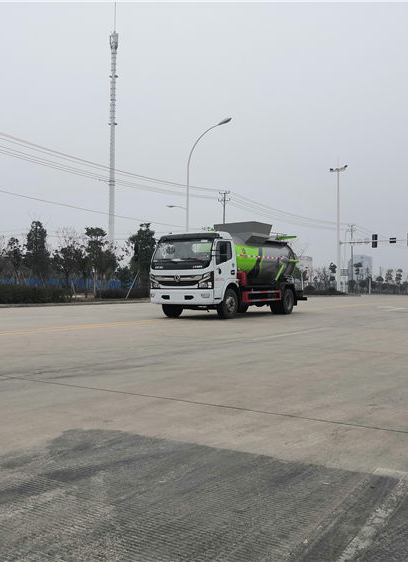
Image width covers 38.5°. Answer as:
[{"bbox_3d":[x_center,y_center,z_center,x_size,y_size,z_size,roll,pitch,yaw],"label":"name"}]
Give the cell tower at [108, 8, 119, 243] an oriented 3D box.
[{"bbox_3d":[-14.665,-21.052,95.280,1.700,46.650,1.700,0,-1,32],"label":"cell tower"}]

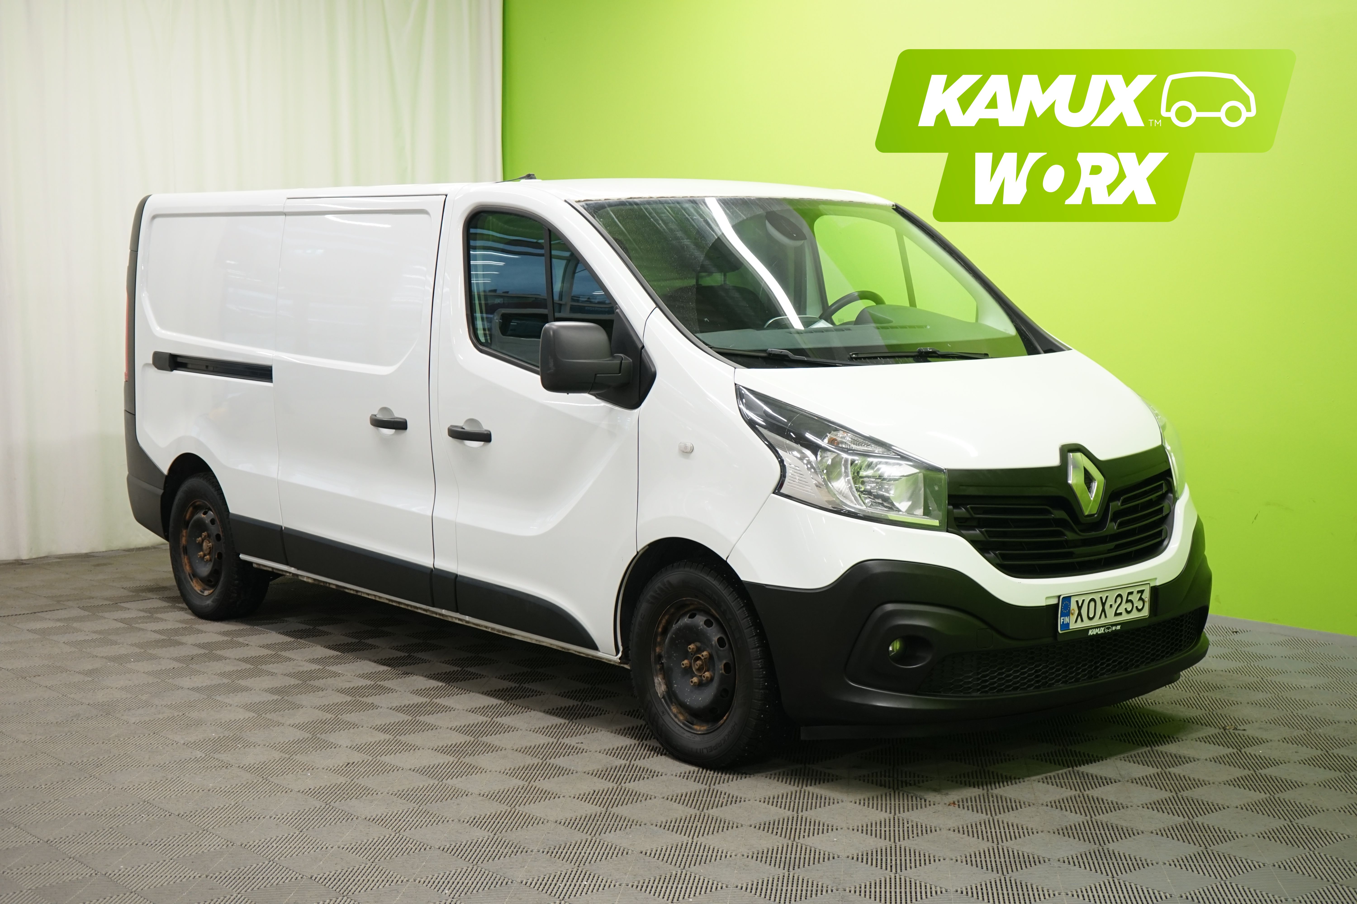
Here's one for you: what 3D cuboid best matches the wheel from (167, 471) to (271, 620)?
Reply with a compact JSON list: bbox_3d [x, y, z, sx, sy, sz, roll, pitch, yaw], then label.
[{"bbox_3d":[-2.120,0.431,8.724,0.220,0.675,0.675,-4,7,-39],"label":"wheel"}]

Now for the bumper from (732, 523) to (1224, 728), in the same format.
[{"bbox_3d":[1.129,0.531,6.073,1.920,0.580,0.650,-4,7,-39],"label":"bumper"}]

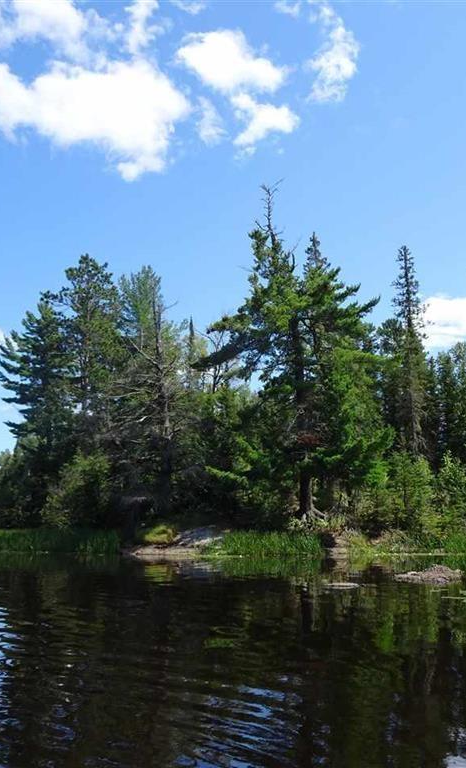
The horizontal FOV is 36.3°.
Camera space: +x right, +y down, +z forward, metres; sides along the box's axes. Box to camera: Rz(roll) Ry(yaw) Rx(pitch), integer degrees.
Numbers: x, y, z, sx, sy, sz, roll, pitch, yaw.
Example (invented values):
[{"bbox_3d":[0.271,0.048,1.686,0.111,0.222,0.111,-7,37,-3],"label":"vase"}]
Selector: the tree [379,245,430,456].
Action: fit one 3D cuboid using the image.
[{"bbox_3d":[10.591,-1.434,43.712,3.088,15.242,3.088,0,-12,0],"label":"tree"}]

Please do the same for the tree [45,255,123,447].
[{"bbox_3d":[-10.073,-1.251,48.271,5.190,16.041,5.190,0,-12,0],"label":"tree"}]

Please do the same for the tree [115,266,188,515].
[{"bbox_3d":[-4.623,0.113,40.325,4.084,14.361,3.880,0,-12,0],"label":"tree"}]

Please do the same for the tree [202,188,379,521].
[{"bbox_3d":[3.090,-2.136,38.241,9.994,18.436,7.995,0,-12,0],"label":"tree"}]

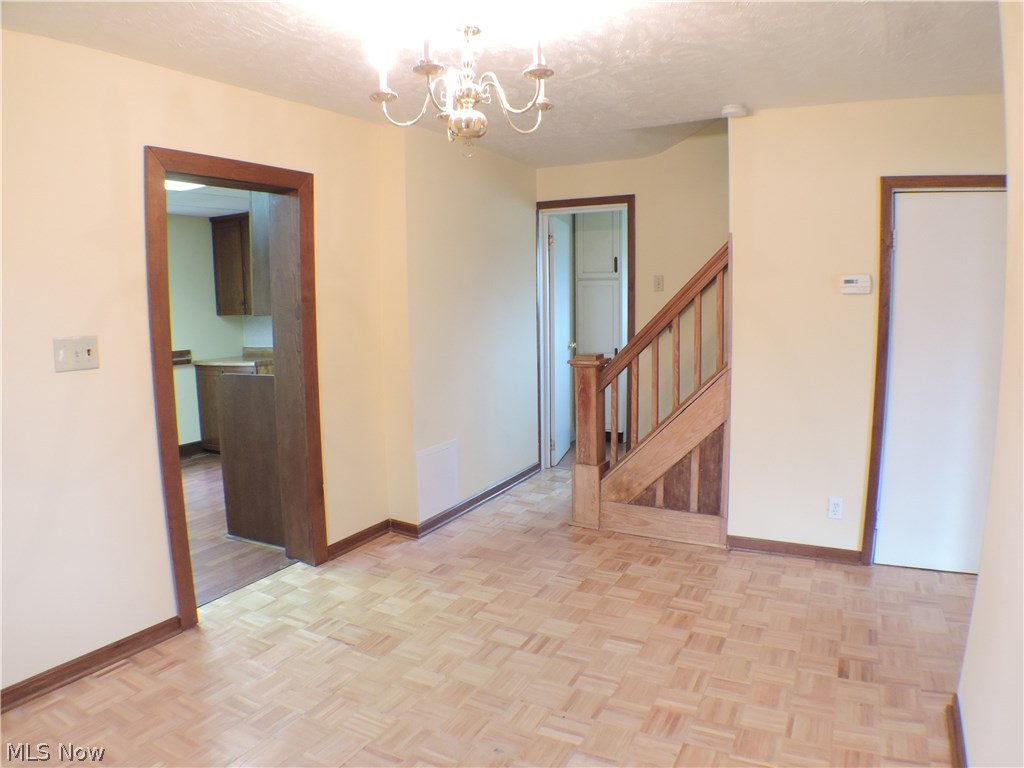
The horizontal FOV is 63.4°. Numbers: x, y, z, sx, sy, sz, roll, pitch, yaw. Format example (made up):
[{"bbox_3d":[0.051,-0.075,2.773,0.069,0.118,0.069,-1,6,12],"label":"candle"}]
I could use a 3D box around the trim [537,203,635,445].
[{"bbox_3d":[0.571,-0.330,6.319,0.781,2.119,0.139,3,8,27],"label":"trim"}]

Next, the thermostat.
[{"bbox_3d":[1.780,-0.512,4.286,0.152,0.102,0.030,3,8,27],"label":"thermostat"}]

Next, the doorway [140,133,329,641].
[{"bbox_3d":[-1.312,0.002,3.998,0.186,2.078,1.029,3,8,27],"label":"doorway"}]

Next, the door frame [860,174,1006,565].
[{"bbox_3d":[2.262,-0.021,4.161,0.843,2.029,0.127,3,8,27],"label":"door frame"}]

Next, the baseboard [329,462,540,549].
[{"bbox_3d":[-0.386,0.797,5.556,0.207,0.084,2.364,3,8,27],"label":"baseboard"}]

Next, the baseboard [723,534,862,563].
[{"bbox_3d":[1.558,0.931,4.599,0.711,0.078,0.020,3,8,27],"label":"baseboard"}]

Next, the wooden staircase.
[{"bbox_3d":[0.813,0.044,4.902,0.960,1.735,0.186,3,8,27],"label":"wooden staircase"}]

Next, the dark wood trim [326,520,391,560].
[{"bbox_3d":[-0.867,0.894,4.790,0.020,0.083,0.588,3,8,27],"label":"dark wood trim"}]

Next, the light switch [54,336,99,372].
[{"bbox_3d":[-1.629,-0.111,3.108,0.012,0.122,0.172,3,8,27],"label":"light switch"}]

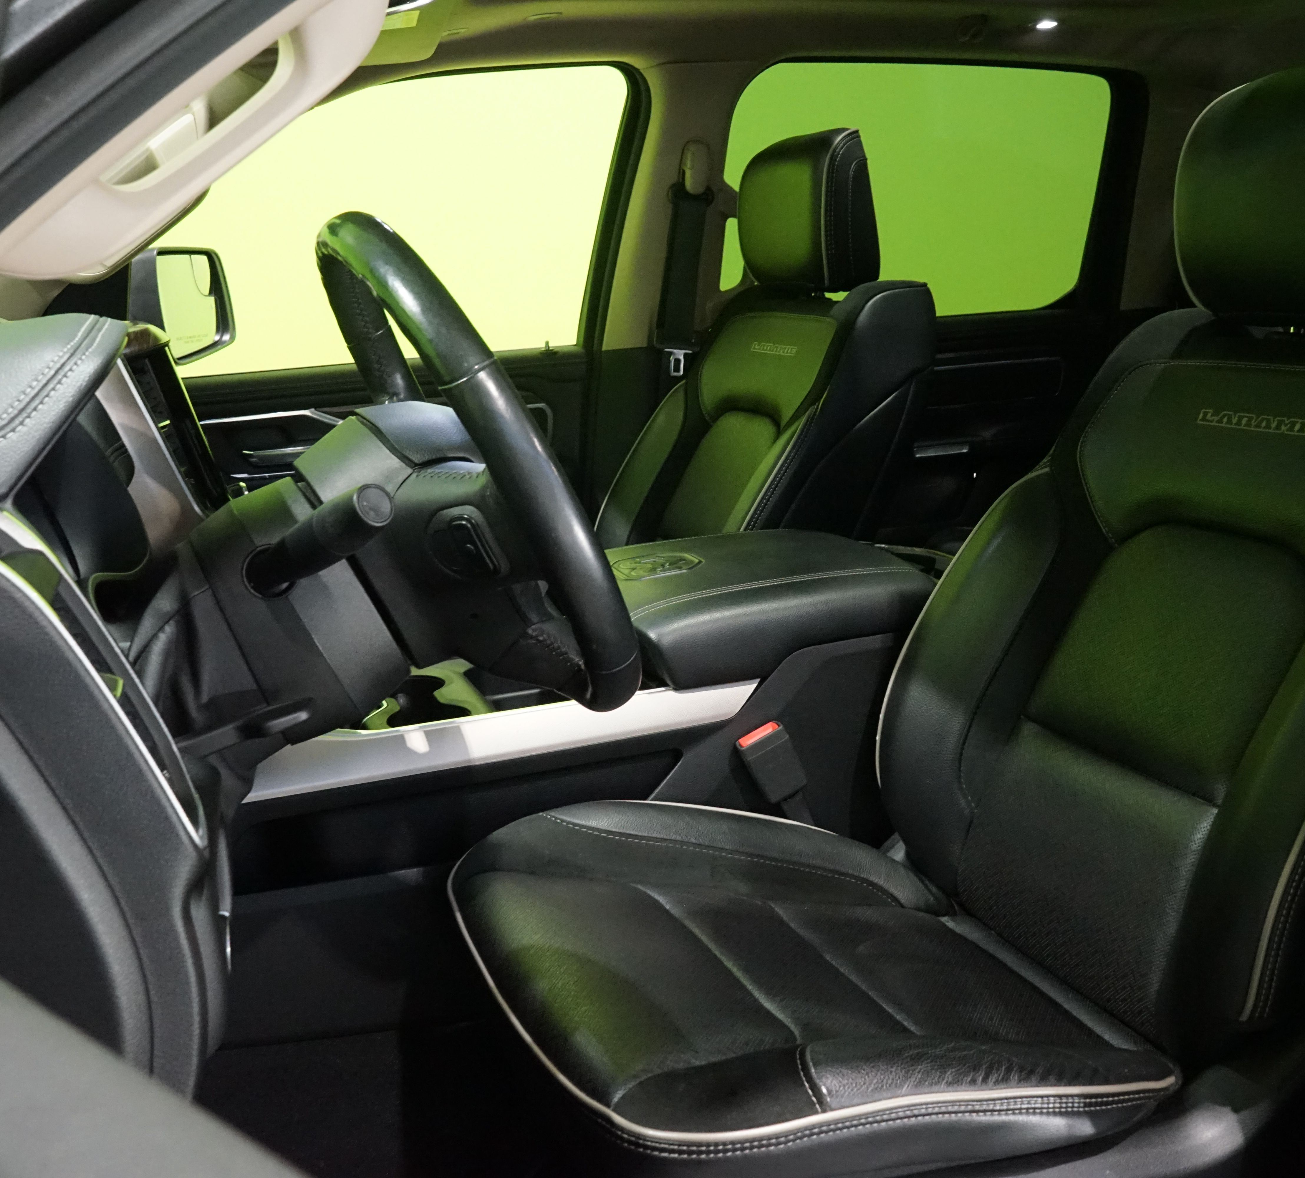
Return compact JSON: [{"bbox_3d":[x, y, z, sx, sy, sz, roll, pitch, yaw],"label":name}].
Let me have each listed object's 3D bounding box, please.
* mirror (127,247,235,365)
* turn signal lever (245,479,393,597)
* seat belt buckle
[{"bbox_3d":[-0.821,-0.477,2.317,0.125,0.190,0.245,1,13,6],"label":"mirror"},{"bbox_3d":[-0.197,-0.027,0.807,0.030,0.030,0.132,-13,-6,-44],"label":"turn signal lever"},{"bbox_3d":[0.122,0.176,1.391,0.045,0.068,0.024,-28,16,-10],"label":"seat belt buckle"}]

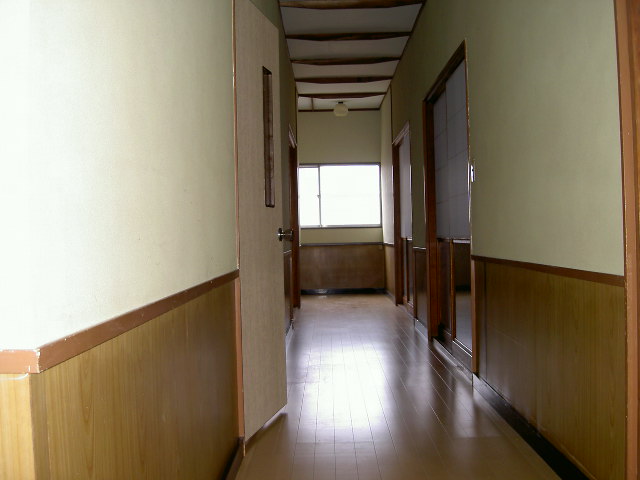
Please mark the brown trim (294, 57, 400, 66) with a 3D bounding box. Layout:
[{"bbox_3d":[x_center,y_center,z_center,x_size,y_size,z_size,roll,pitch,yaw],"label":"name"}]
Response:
[{"bbox_3d":[0.261,-1.813,7.292,1.110,0.050,0.050,-1,0,0],"label":"brown trim"}]

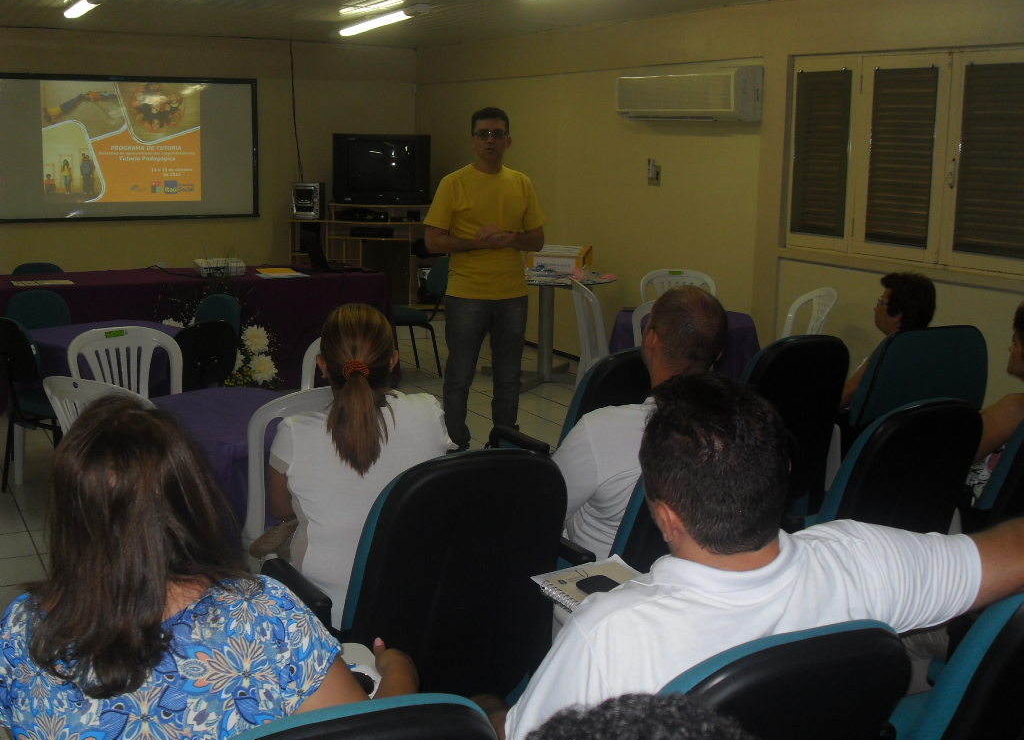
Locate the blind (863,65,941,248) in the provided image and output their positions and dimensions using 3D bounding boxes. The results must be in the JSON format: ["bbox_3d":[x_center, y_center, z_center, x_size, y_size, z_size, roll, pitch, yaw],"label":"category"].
[{"bbox_3d":[2.011,-1.099,6.130,0.040,0.910,0.430,-5,13,-29],"label":"blind"}]

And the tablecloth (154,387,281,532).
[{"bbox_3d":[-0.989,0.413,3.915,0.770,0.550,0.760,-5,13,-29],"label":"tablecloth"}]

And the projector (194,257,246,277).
[{"bbox_3d":[-1.834,-0.641,7.413,0.270,0.085,0.240,-5,13,-25],"label":"projector"}]

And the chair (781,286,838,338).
[{"bbox_3d":[1.430,-0.033,6.534,0.540,0.880,0.480,8,13,31],"label":"chair"}]

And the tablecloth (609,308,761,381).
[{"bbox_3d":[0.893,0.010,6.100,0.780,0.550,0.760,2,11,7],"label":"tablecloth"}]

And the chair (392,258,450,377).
[{"bbox_3d":[-0.743,-0.371,8.271,0.550,0.830,0.470,-5,13,-29],"label":"chair"}]

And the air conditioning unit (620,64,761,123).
[{"bbox_3d":[1.075,-1.696,7.317,0.210,0.302,1.169,-6,13,-30],"label":"air conditioning unit"}]

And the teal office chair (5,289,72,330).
[{"bbox_3d":[-2.308,0.017,6.085,0.440,0.810,0.520,-10,15,-41],"label":"teal office chair"}]

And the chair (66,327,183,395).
[{"bbox_3d":[-1.360,0.301,4.533,0.450,0.880,0.520,-9,15,-39],"label":"chair"}]

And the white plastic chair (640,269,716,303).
[{"bbox_3d":[0.912,-0.091,6.573,0.450,0.880,0.520,2,11,6],"label":"white plastic chair"}]

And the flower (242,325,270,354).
[{"bbox_3d":[-1.474,-0.175,6.800,0.155,0.155,0.110,-2,11,-12],"label":"flower"}]

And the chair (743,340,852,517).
[{"bbox_3d":[0.829,0.312,4.416,0.600,1.000,0.620,-5,13,-29],"label":"chair"}]

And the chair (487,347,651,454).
[{"bbox_3d":[0.280,0.359,4.008,0.640,1.000,0.650,-7,14,-33],"label":"chair"}]

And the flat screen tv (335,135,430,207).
[{"bbox_3d":[-1.062,-1.736,10.213,0.820,0.590,0.440,3,11,9],"label":"flat screen tv"}]

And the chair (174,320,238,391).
[{"bbox_3d":[-1.494,0.148,5.469,0.520,0.810,0.440,11,16,43],"label":"chair"}]

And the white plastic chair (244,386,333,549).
[{"bbox_3d":[-0.754,0.451,3.815,0.450,0.880,0.520,-9,15,-38],"label":"white plastic chair"}]

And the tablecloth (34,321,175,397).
[{"bbox_3d":[-1.818,0.045,5.484,0.740,0.460,0.740,11,16,43],"label":"tablecloth"}]

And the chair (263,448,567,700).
[{"bbox_3d":[-0.217,0.608,2.749,0.640,1.000,0.650,-7,13,-32],"label":"chair"}]

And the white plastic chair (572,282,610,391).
[{"bbox_3d":[0.564,-0.032,6.267,0.520,0.880,0.450,-2,12,-14],"label":"white plastic chair"}]

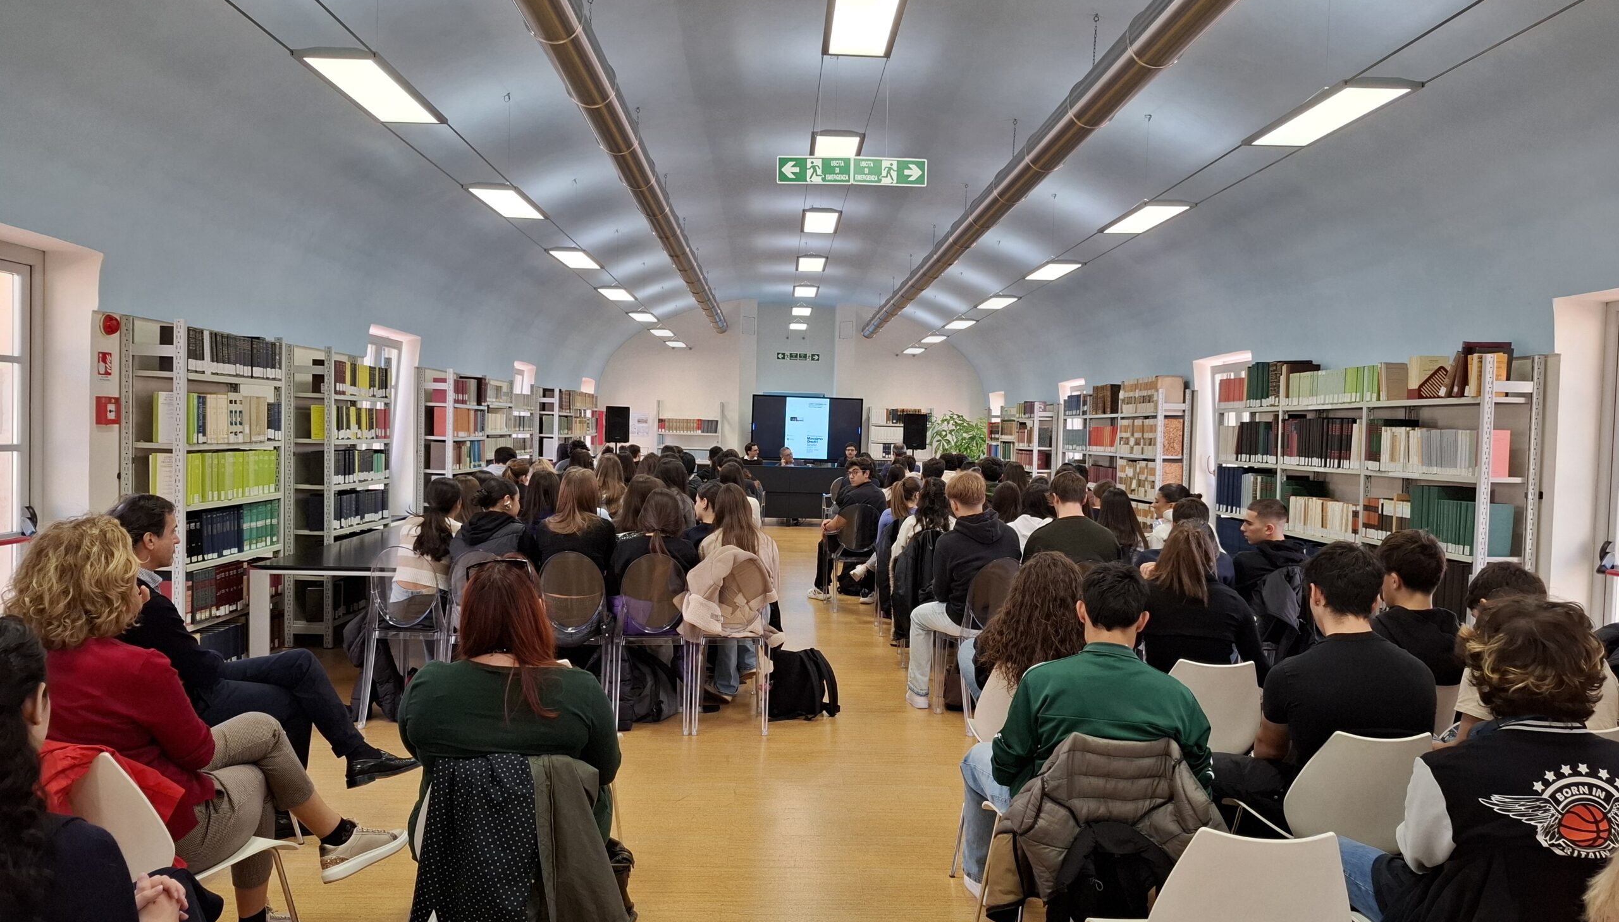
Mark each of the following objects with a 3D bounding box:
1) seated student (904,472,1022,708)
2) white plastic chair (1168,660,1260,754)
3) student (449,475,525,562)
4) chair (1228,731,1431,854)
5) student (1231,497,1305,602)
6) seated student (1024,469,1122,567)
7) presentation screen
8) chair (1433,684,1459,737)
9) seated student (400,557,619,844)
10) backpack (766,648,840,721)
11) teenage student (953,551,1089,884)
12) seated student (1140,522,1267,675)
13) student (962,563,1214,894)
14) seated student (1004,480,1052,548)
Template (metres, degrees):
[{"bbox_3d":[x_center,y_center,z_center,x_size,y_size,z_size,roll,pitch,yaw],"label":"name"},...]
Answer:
[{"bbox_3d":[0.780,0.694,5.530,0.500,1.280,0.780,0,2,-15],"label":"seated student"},{"bbox_3d":[1.332,1.034,3.824,0.530,0.775,0.520,1,2,-2],"label":"white plastic chair"},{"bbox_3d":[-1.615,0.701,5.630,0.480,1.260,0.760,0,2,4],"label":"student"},{"bbox_3d":[1.433,1.061,2.977,0.530,0.775,0.520,1,2,-2],"label":"chair"},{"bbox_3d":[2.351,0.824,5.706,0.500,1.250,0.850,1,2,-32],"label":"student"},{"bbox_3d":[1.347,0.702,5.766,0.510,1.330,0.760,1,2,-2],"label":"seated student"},{"bbox_3d":[-0.027,-0.577,19.250,1.970,1.150,0.100,1,2,-2],"label":"presentation screen"},{"bbox_3d":[2.061,1.046,3.926,0.530,0.775,0.520,1,2,-2],"label":"chair"},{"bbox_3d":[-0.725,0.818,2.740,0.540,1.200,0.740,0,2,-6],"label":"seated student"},{"bbox_3d":[-0.045,1.153,5.660,0.370,0.355,0.310,0,2,-10],"label":"backpack"},{"bbox_3d":[0.774,0.880,4.035,0.500,1.140,0.850,1,2,-12],"label":"teenage student"},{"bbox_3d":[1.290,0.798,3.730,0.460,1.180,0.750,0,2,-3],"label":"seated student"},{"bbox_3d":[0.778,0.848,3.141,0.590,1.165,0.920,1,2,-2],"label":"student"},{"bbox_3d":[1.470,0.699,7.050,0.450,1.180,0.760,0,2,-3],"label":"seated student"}]

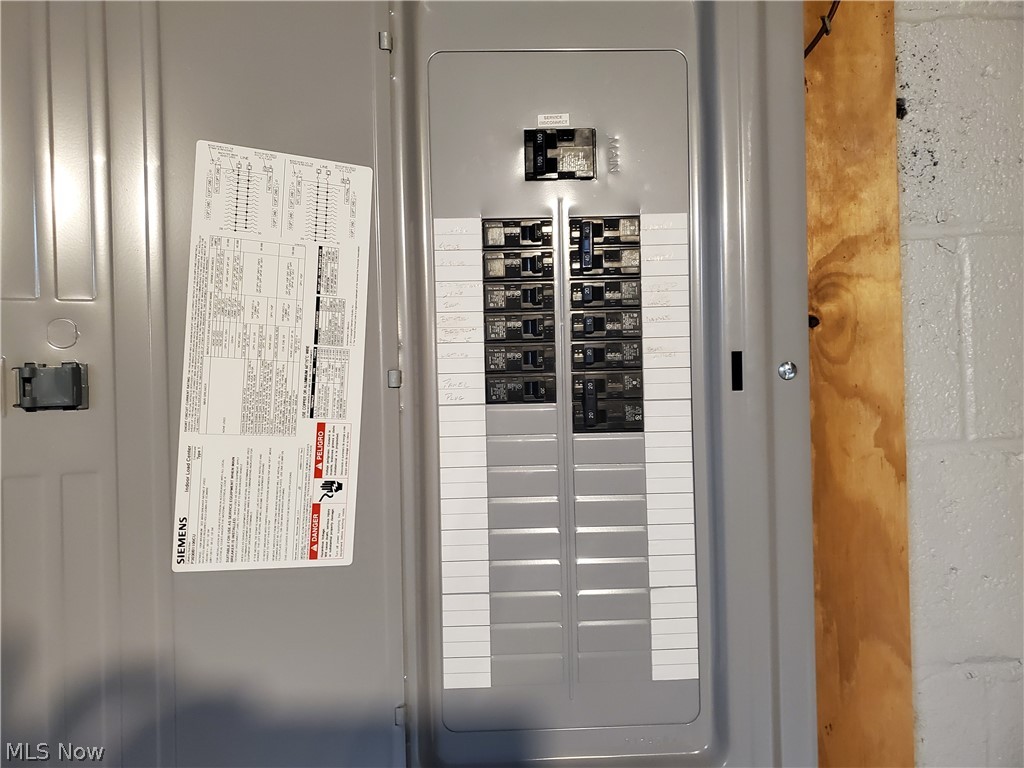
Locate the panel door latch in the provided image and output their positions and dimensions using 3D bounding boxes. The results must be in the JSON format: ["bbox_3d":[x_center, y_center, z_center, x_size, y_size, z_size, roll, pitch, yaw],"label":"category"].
[{"bbox_3d":[-0.301,0.002,0.503,0.043,0.031,0.018,-1,0,-23],"label":"panel door latch"}]

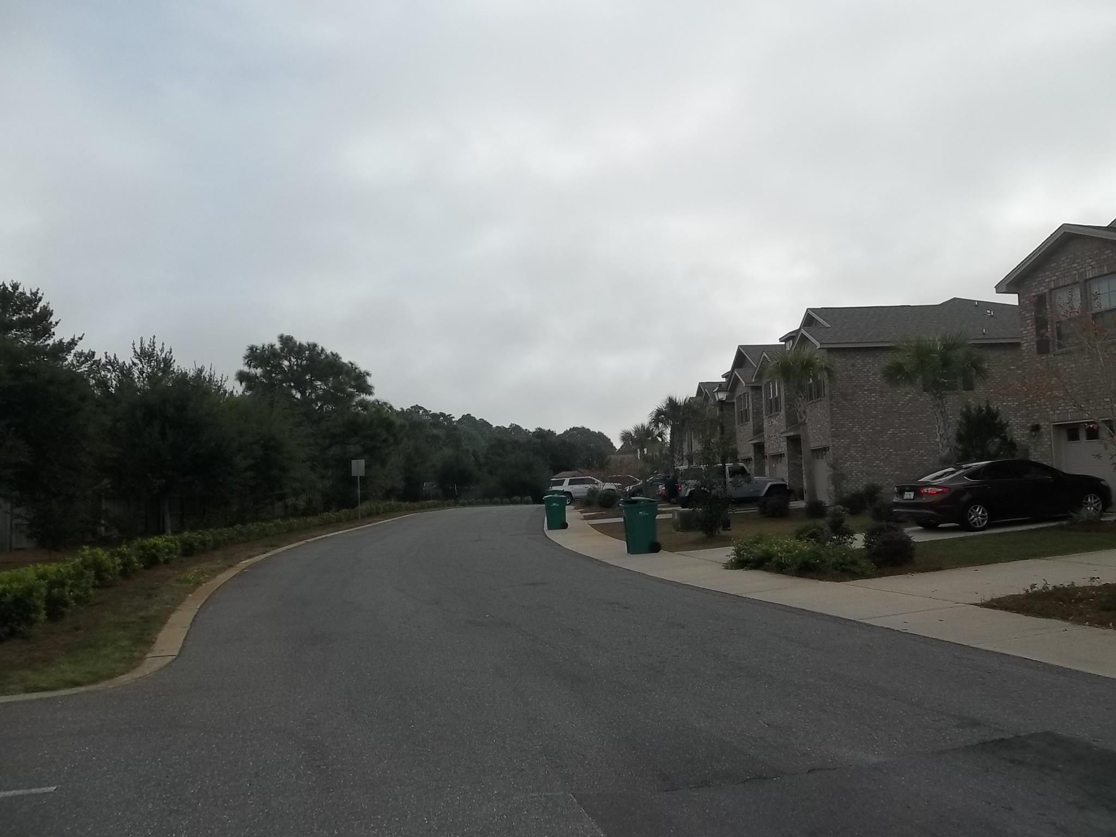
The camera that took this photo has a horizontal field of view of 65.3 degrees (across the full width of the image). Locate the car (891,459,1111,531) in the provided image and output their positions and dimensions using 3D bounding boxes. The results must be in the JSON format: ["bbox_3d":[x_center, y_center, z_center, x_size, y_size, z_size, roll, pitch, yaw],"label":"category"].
[{"bbox_3d":[10.259,1.702,20.035,4.850,1.470,1.860,-4,-4,-11],"label":"car"}]

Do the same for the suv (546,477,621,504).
[{"bbox_3d":[1.932,4.865,59.297,5.080,1.860,2.000,-3,-4,-1],"label":"suv"}]

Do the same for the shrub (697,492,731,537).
[{"bbox_3d":[3.604,2.204,20.100,0.780,1.040,0.780,-2,-4,0],"label":"shrub"}]

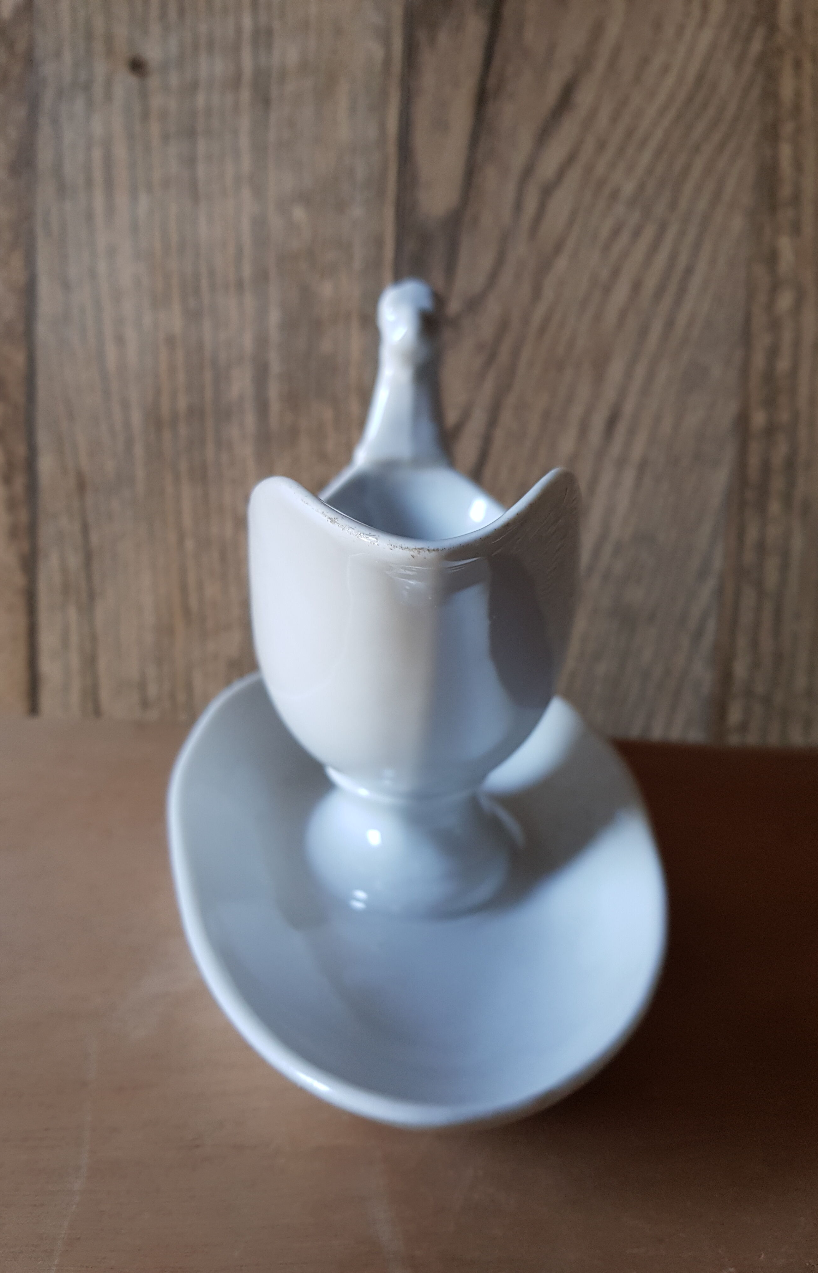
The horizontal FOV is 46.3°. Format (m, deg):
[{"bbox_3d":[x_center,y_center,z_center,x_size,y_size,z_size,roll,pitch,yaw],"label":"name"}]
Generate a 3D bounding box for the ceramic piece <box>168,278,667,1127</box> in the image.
[{"bbox_3d":[0.001,0.002,0.278,0.144,0.179,0.239,0,25,-5],"label":"ceramic piece"}]

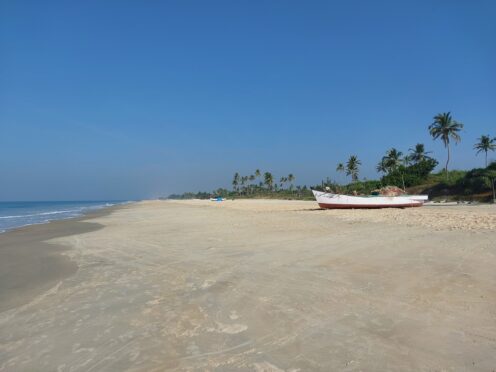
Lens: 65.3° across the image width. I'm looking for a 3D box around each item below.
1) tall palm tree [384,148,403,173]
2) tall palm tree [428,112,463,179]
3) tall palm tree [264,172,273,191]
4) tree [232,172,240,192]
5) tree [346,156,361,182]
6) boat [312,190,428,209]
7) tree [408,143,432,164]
[{"bbox_3d":[43.099,-6.391,115.000,5.647,9.512,5.647,0,-2,0],"label":"tall palm tree"},{"bbox_3d":[37.775,-7.651,74.000,6.503,12.815,6.503,0,-2,0],"label":"tall palm tree"},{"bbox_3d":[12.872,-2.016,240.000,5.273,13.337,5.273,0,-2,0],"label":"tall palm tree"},{"bbox_3d":[-7.431,-1.292,250.000,5.169,14.862,5.169,0,-2,0],"label":"tree"},{"bbox_3d":[39.539,-5.622,145.000,5.247,12.368,5.247,0,-2,0],"label":"tree"},{"bbox_3d":[9.850,1.090,31.000,9.500,1.500,2.200,0,-2,-3],"label":"boat"},{"bbox_3d":[43.693,-6.206,98.000,6.079,9.119,6.079,0,-2,0],"label":"tree"}]

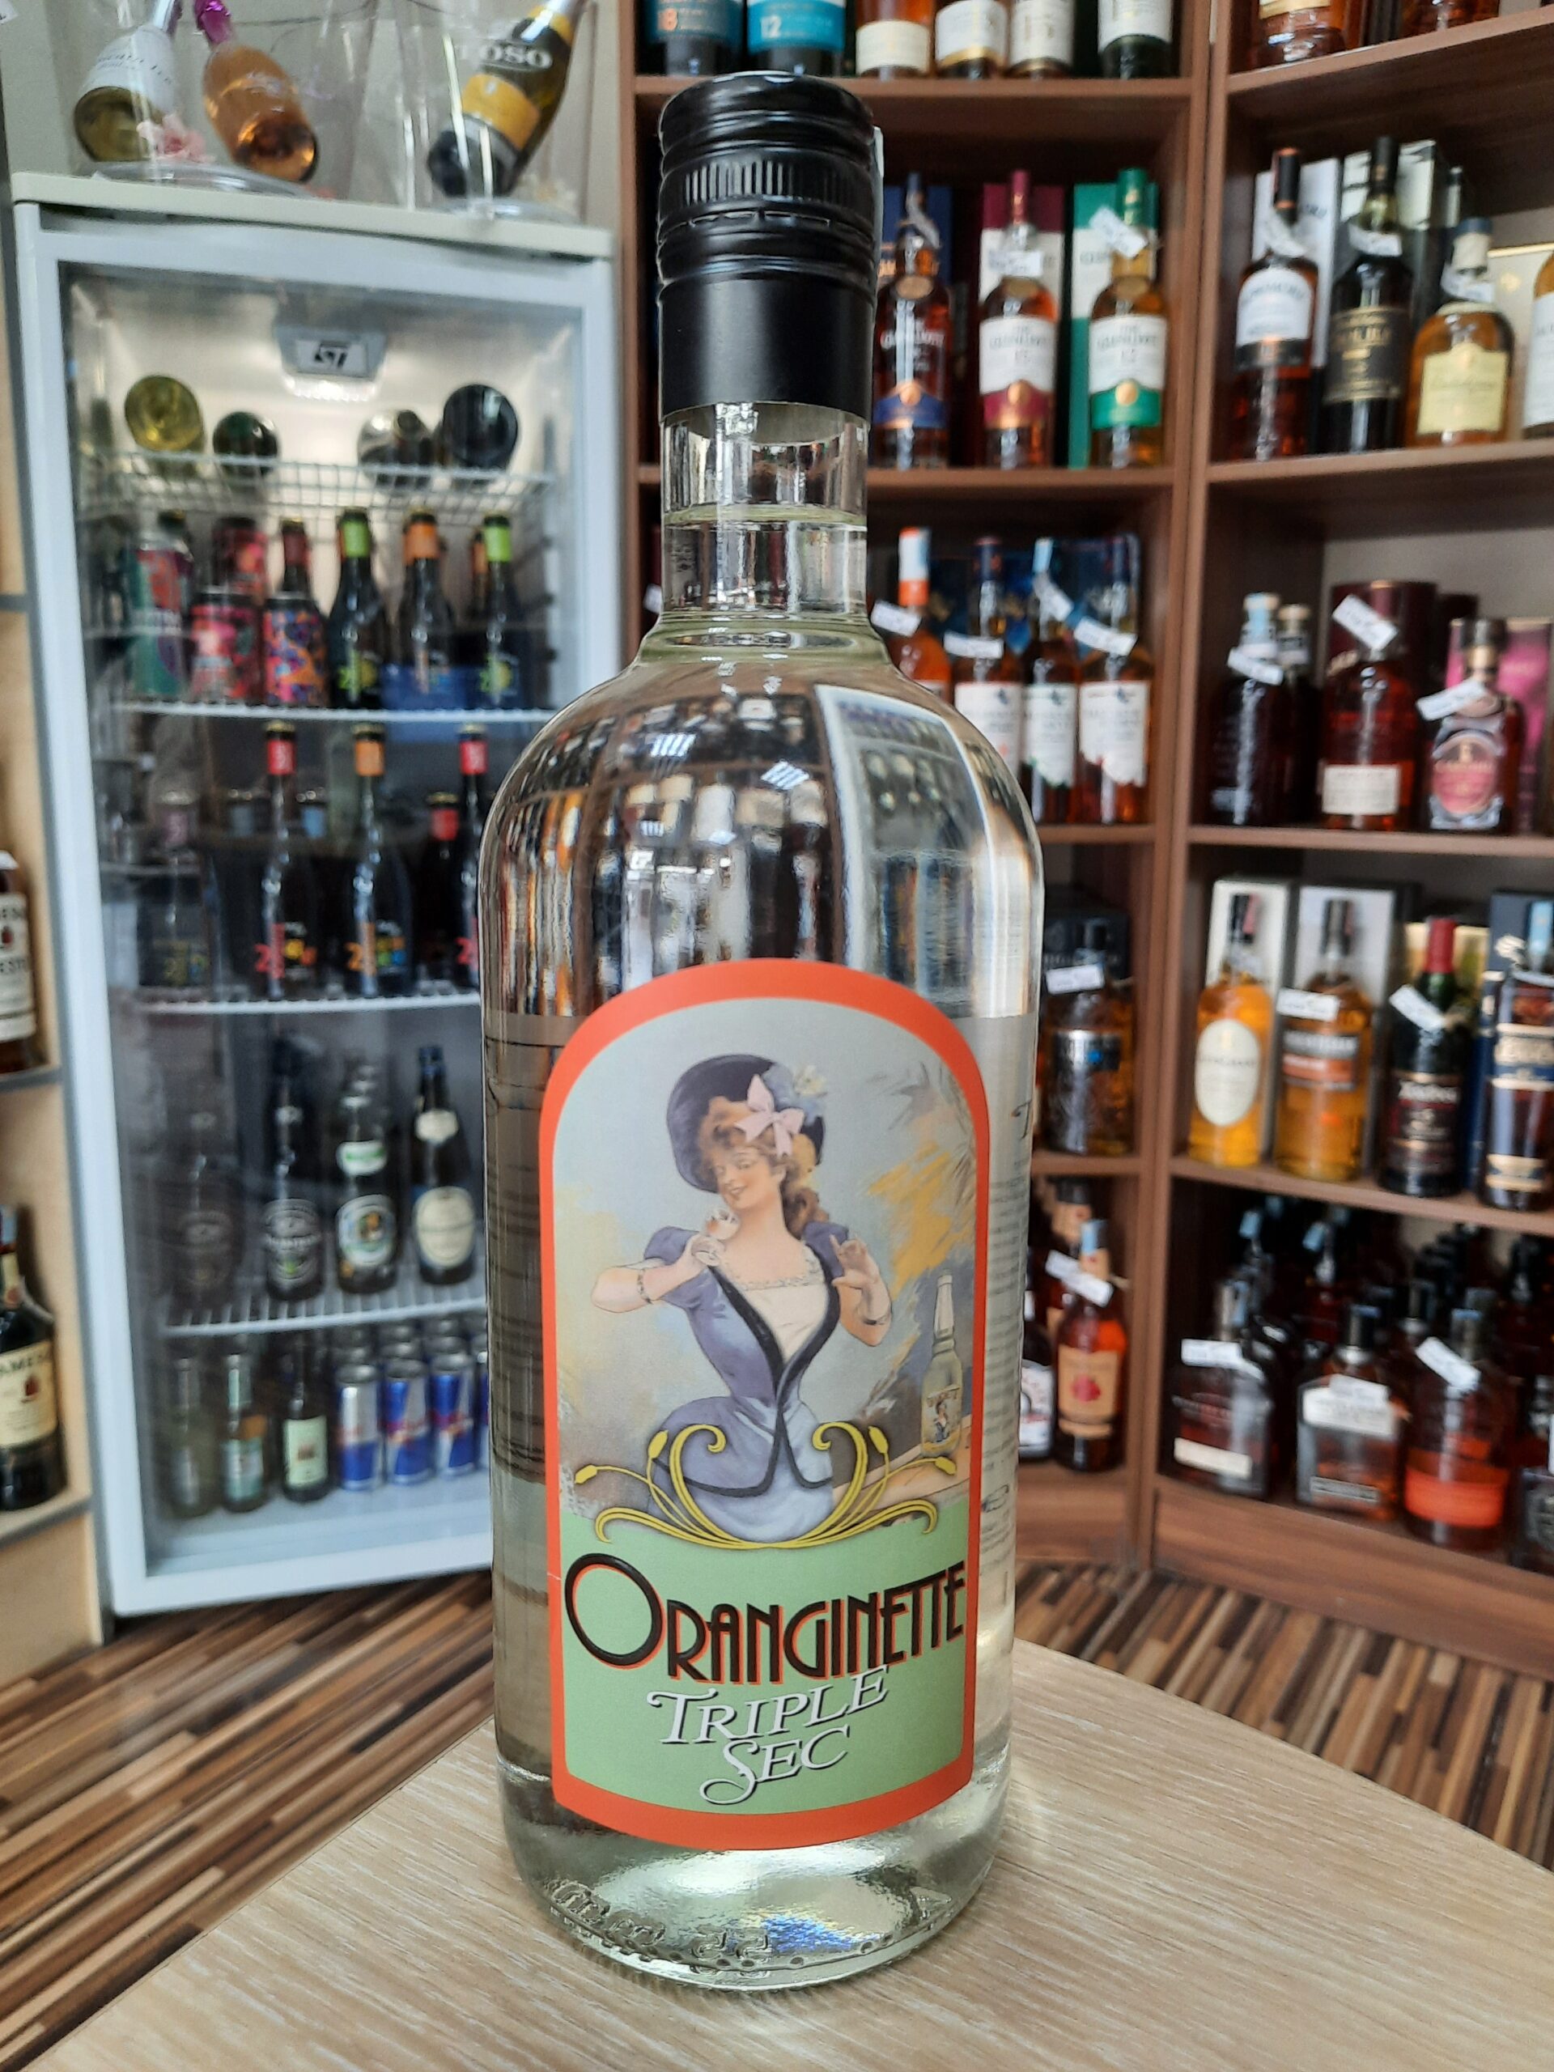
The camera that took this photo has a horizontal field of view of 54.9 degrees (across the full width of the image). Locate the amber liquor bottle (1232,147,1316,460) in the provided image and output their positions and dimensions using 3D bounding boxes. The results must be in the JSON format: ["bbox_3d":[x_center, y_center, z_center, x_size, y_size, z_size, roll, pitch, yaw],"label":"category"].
[{"bbox_3d":[0.508,-0.727,1.515,0.076,0.299,0.076,5,10,23],"label":"amber liquor bottle"}]

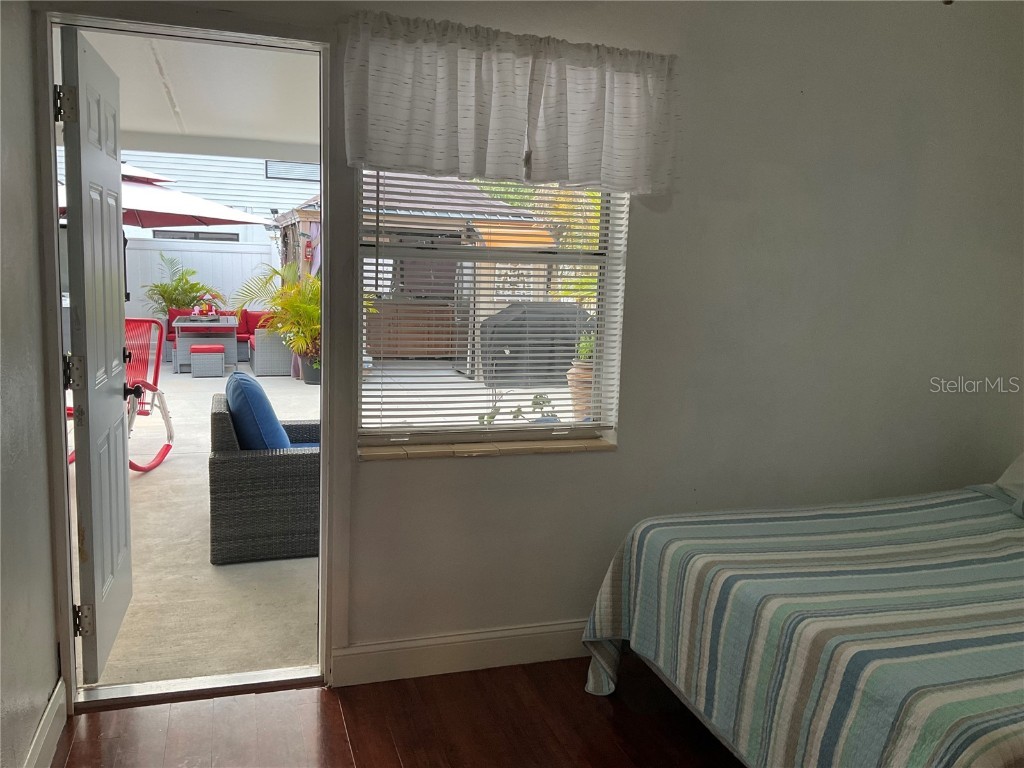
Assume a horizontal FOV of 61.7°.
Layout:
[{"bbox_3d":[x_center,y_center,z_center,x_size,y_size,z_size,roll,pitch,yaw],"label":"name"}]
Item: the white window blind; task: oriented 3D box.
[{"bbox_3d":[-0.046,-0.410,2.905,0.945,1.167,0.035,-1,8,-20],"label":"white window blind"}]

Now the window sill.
[{"bbox_3d":[-0.077,0.230,3.004,0.939,0.024,0.115,-1,8,-20],"label":"window sill"}]

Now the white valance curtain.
[{"bbox_3d":[0.024,-0.892,2.798,1.143,0.460,0.075,-1,8,-20],"label":"white valance curtain"}]

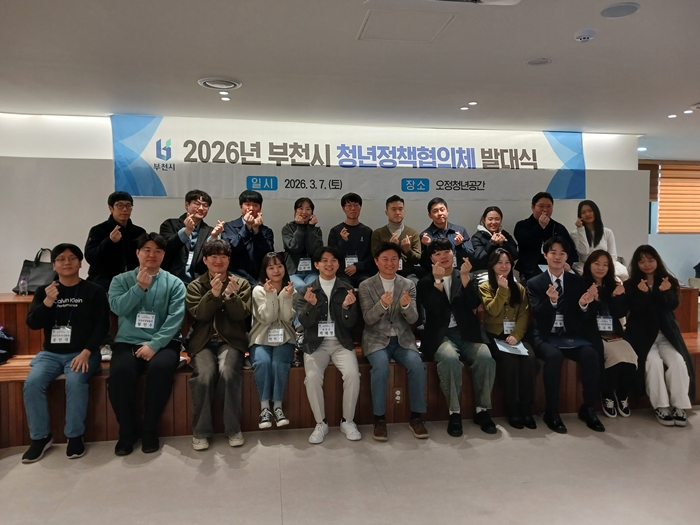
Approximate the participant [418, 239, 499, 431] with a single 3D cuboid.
[{"bbox_3d":[0.803,0.511,4.169,0.560,1.360,0.720,0,3,-5],"label":"participant"}]

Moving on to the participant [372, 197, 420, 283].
[{"bbox_3d":[0.421,0.056,4.865,0.480,1.325,0.750,0,3,-6],"label":"participant"}]

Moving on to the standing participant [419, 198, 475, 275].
[{"bbox_3d":[0.894,0.060,4.948,0.500,1.307,0.750,0,3,-7],"label":"standing participant"}]

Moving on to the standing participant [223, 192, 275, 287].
[{"bbox_3d":[-0.857,0.058,4.640,0.500,1.345,0.750,-1,3,-10],"label":"standing participant"}]

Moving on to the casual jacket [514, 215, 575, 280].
[{"bbox_3d":[1.852,-0.125,5.244,0.620,0.700,0.420,1,4,10],"label":"casual jacket"}]

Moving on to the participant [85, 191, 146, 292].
[{"bbox_3d":[-1.891,0.052,4.479,0.550,1.300,0.760,-1,4,-20],"label":"participant"}]

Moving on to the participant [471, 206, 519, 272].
[{"bbox_3d":[1.356,0.080,5.010,0.500,1.180,0.740,0,3,5],"label":"participant"}]

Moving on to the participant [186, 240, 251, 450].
[{"bbox_3d":[-0.934,0.534,3.886,0.470,1.350,0.680,-1,4,-10],"label":"participant"}]

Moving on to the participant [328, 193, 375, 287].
[{"bbox_3d":[0.013,0.053,4.792,0.480,1.338,0.750,0,3,-7],"label":"participant"}]

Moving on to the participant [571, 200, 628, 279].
[{"bbox_3d":[2.326,0.053,5.189,0.500,1.294,0.720,0,3,3],"label":"participant"}]

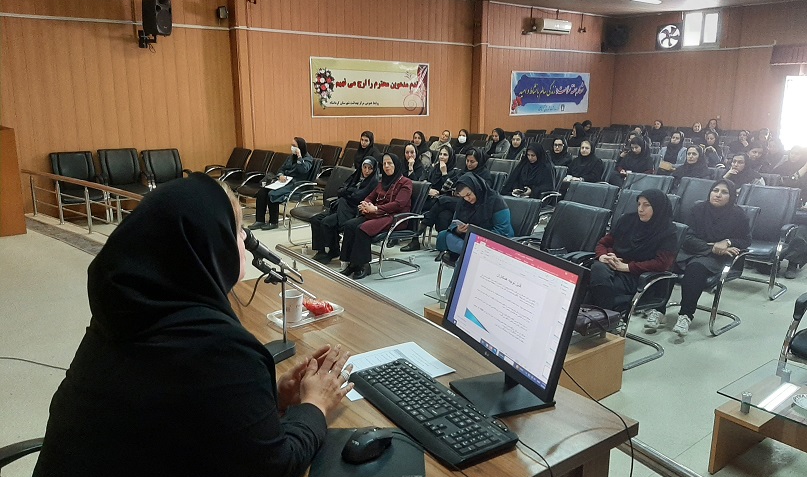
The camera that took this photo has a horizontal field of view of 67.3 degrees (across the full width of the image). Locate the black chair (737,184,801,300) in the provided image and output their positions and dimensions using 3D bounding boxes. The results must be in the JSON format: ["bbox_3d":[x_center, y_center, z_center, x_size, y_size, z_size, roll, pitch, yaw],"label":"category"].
[{"bbox_3d":[3.504,-0.003,5.994,0.630,0.980,0.600,-11,18,-40],"label":"black chair"}]

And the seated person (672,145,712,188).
[{"bbox_3d":[3.522,-0.558,7.773,0.800,1.220,0.520,-13,19,-43],"label":"seated person"}]

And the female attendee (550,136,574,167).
[{"bbox_3d":[1.978,-0.768,8.582,0.780,1.240,0.520,-9,17,-33],"label":"female attendee"}]

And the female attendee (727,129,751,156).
[{"bbox_3d":[6.160,-1.392,11.286,0.800,1.200,0.520,-10,17,-37],"label":"female attendee"}]

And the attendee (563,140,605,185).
[{"bbox_3d":[2.325,-0.693,8.303,0.520,1.260,0.760,12,18,41],"label":"attendee"}]

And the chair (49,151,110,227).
[{"bbox_3d":[-4.800,-0.752,8.976,0.620,0.970,0.660,-8,16,-31],"label":"chair"}]

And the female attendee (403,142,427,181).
[{"bbox_3d":[-0.111,-0.587,7.763,0.820,1.220,0.500,-12,18,-41],"label":"female attendee"}]

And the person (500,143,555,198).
[{"bbox_3d":[1.550,-0.564,7.769,0.780,1.260,0.560,-12,19,-41],"label":"person"}]

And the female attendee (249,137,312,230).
[{"bbox_3d":[-1.700,-0.789,8.555,0.800,1.240,0.500,-10,17,-35],"label":"female attendee"}]

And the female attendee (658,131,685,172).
[{"bbox_3d":[4.295,-1.120,10.114,0.780,1.240,0.520,-9,17,-33],"label":"female attendee"}]

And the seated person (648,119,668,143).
[{"bbox_3d":[5.643,-2.020,13.774,0.500,1.250,0.740,12,18,41],"label":"seated person"}]

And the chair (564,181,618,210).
[{"bbox_3d":[1.678,-0.003,5.886,0.640,0.970,0.580,-12,18,-42],"label":"chair"}]

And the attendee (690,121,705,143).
[{"bbox_3d":[6.167,-1.837,13.039,0.500,1.250,0.740,12,18,41],"label":"attendee"}]

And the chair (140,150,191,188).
[{"bbox_3d":[-3.659,-0.872,9.334,0.600,0.970,0.660,-9,17,-33],"label":"chair"}]

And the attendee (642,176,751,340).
[{"bbox_3d":[2.436,0.134,4.991,0.820,1.210,0.560,-10,18,-38],"label":"attendee"}]

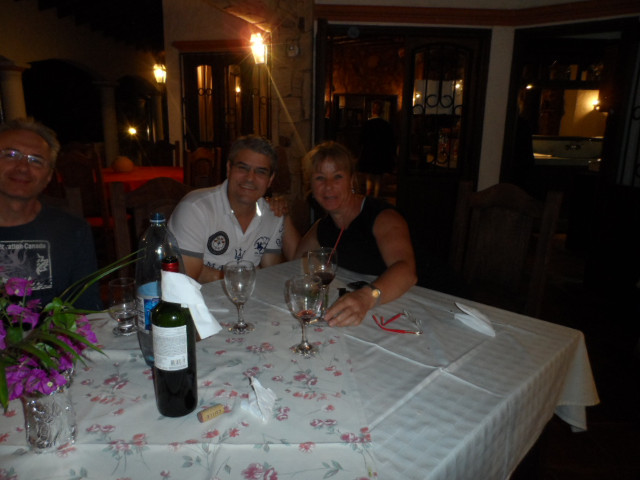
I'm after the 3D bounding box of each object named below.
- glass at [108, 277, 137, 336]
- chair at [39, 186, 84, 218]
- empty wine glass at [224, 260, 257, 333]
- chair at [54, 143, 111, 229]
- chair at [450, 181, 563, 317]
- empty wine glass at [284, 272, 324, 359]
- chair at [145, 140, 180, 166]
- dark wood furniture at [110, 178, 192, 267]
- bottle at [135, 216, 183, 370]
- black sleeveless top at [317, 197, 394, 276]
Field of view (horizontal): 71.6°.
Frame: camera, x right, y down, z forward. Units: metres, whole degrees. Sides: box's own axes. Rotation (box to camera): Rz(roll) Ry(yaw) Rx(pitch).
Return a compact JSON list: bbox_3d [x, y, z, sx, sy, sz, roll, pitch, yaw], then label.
[{"bbox_3d":[-0.520,0.174,1.163,0.070,0.133,0.070,1,12,0],"label":"glass"},{"bbox_3d":[-0.873,0.419,1.399,0.520,1.100,0.480,13,17,43],"label":"chair"},{"bbox_3d":[-0.209,0.152,1.179,0.080,0.180,0.080,1,12,0],"label":"empty wine glass"},{"bbox_3d":[-1.790,-0.244,3.698,0.480,1.100,0.520,3,12,8],"label":"chair"},{"bbox_3d":[0.708,0.321,2.031,0.480,1.100,0.520,13,17,43],"label":"chair"},{"bbox_3d":[-0.034,0.190,1.105,0.083,0.185,0.083,1,12,0],"label":"empty wine glass"},{"bbox_3d":[-1.766,-0.532,4.921,0.470,1.120,0.500,0,12,-6],"label":"chair"},{"bbox_3d":[-0.561,0.283,1.961,0.500,1.085,0.470,12,16,43],"label":"dark wood furniture"},{"bbox_3d":[-0.354,0.113,0.965,0.099,0.343,0.099,1,12,0],"label":"bottle"},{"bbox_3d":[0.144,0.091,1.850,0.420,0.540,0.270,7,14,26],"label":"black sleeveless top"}]

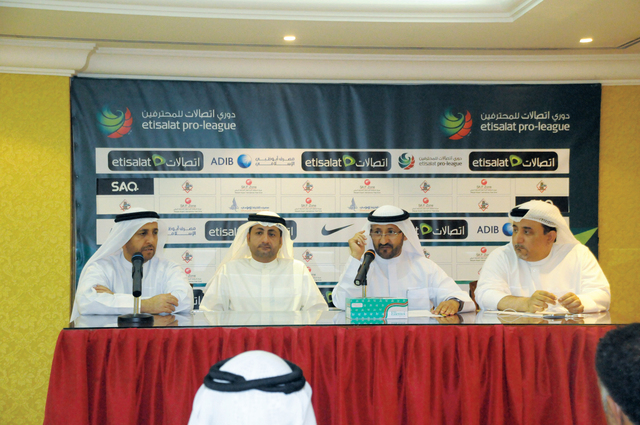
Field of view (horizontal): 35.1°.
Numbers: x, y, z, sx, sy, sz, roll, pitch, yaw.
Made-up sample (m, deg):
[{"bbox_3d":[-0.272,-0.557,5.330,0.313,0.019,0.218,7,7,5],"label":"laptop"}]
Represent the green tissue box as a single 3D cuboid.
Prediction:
[{"bbox_3d":[0.246,0.417,4.448,0.246,0.083,0.115,0,3,-9],"label":"green tissue box"}]

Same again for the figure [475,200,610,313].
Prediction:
[{"bbox_3d":[1.030,0.574,4.734,0.620,1.251,0.750,1,3,16],"label":"figure"}]

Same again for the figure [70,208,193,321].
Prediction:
[{"bbox_3d":[-0.835,0.592,4.535,0.560,1.212,0.750,-1,3,-21],"label":"figure"}]

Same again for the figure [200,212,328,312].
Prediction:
[{"bbox_3d":[-0.256,0.602,4.635,0.580,1.190,0.750,0,3,-2],"label":"figure"}]

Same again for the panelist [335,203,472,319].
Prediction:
[{"bbox_3d":[0.363,0.585,4.614,0.620,1.234,0.750,0,3,2],"label":"panelist"}]

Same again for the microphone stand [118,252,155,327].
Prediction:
[{"bbox_3d":[-0.780,0.314,4.319,0.150,0.290,0.190,0,3,-6],"label":"microphone stand"}]

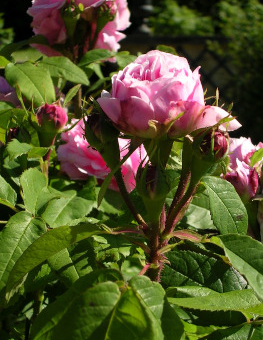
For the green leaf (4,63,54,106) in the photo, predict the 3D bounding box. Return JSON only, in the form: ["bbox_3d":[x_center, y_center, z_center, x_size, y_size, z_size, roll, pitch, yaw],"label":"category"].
[{"bbox_3d":[-0.081,-0.068,0.540,0.030,0.007,0.044,-24,58,-24],"label":"green leaf"}]

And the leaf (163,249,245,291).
[{"bbox_3d":[0.043,0.063,0.410,0.057,0.009,0.037,23,47,19],"label":"leaf"}]

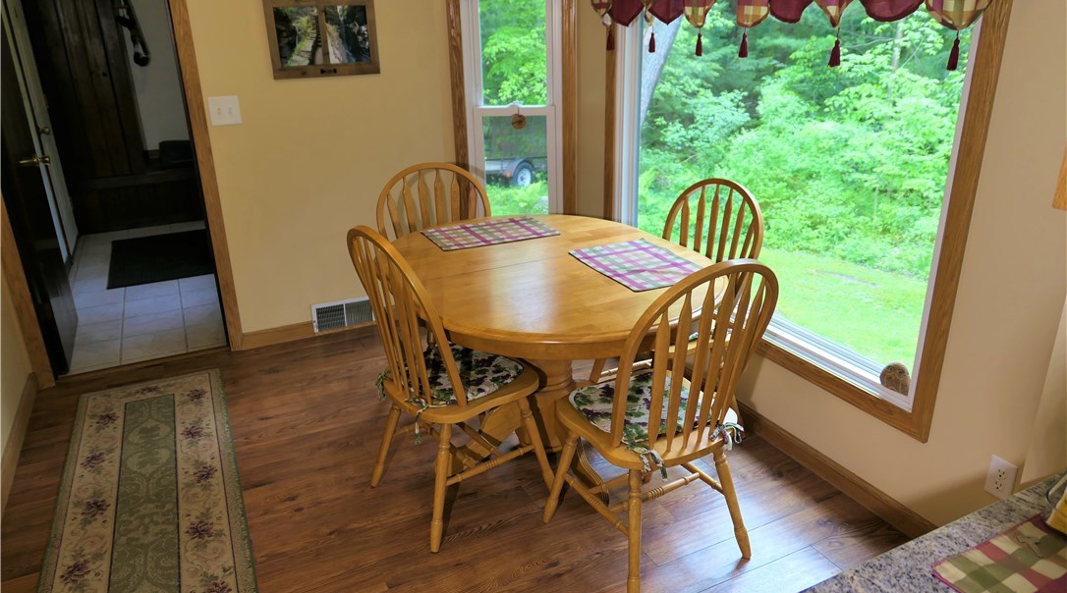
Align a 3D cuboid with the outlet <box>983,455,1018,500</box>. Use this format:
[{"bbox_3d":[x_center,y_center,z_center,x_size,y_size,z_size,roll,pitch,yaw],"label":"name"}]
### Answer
[{"bbox_3d":[1.244,0.490,1.895,0.010,0.116,0.071,-11,22,-24],"label":"outlet"}]

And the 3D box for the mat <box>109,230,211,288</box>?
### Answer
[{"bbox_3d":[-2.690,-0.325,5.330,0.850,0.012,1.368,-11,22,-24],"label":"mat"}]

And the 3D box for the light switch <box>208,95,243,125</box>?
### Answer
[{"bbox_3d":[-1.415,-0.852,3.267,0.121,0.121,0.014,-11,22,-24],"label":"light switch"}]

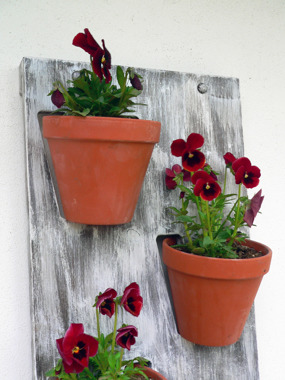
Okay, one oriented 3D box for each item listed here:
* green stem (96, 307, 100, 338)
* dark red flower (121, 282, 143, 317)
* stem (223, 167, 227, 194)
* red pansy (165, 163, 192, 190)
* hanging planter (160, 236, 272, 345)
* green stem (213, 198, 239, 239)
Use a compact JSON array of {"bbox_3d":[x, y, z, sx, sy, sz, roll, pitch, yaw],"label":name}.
[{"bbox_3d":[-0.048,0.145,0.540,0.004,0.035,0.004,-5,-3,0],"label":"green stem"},{"bbox_3d":[-0.012,0.121,0.545,0.028,0.039,0.019,-4,-2,-45],"label":"dark red flower"},{"bbox_3d":[0.105,-0.011,0.629,0.003,0.036,0.003,5,-3,-6],"label":"stem"},{"bbox_3d":[0.043,-0.015,0.613,0.033,0.033,0.016,-4,-3,-24],"label":"red pansy"},{"bbox_3d":[0.087,0.123,0.611,0.131,0.112,0.131,3,7,0],"label":"hanging planter"},{"bbox_3d":[0.104,0.036,0.618,0.004,0.060,0.004,32,-2,-5],"label":"green stem"}]

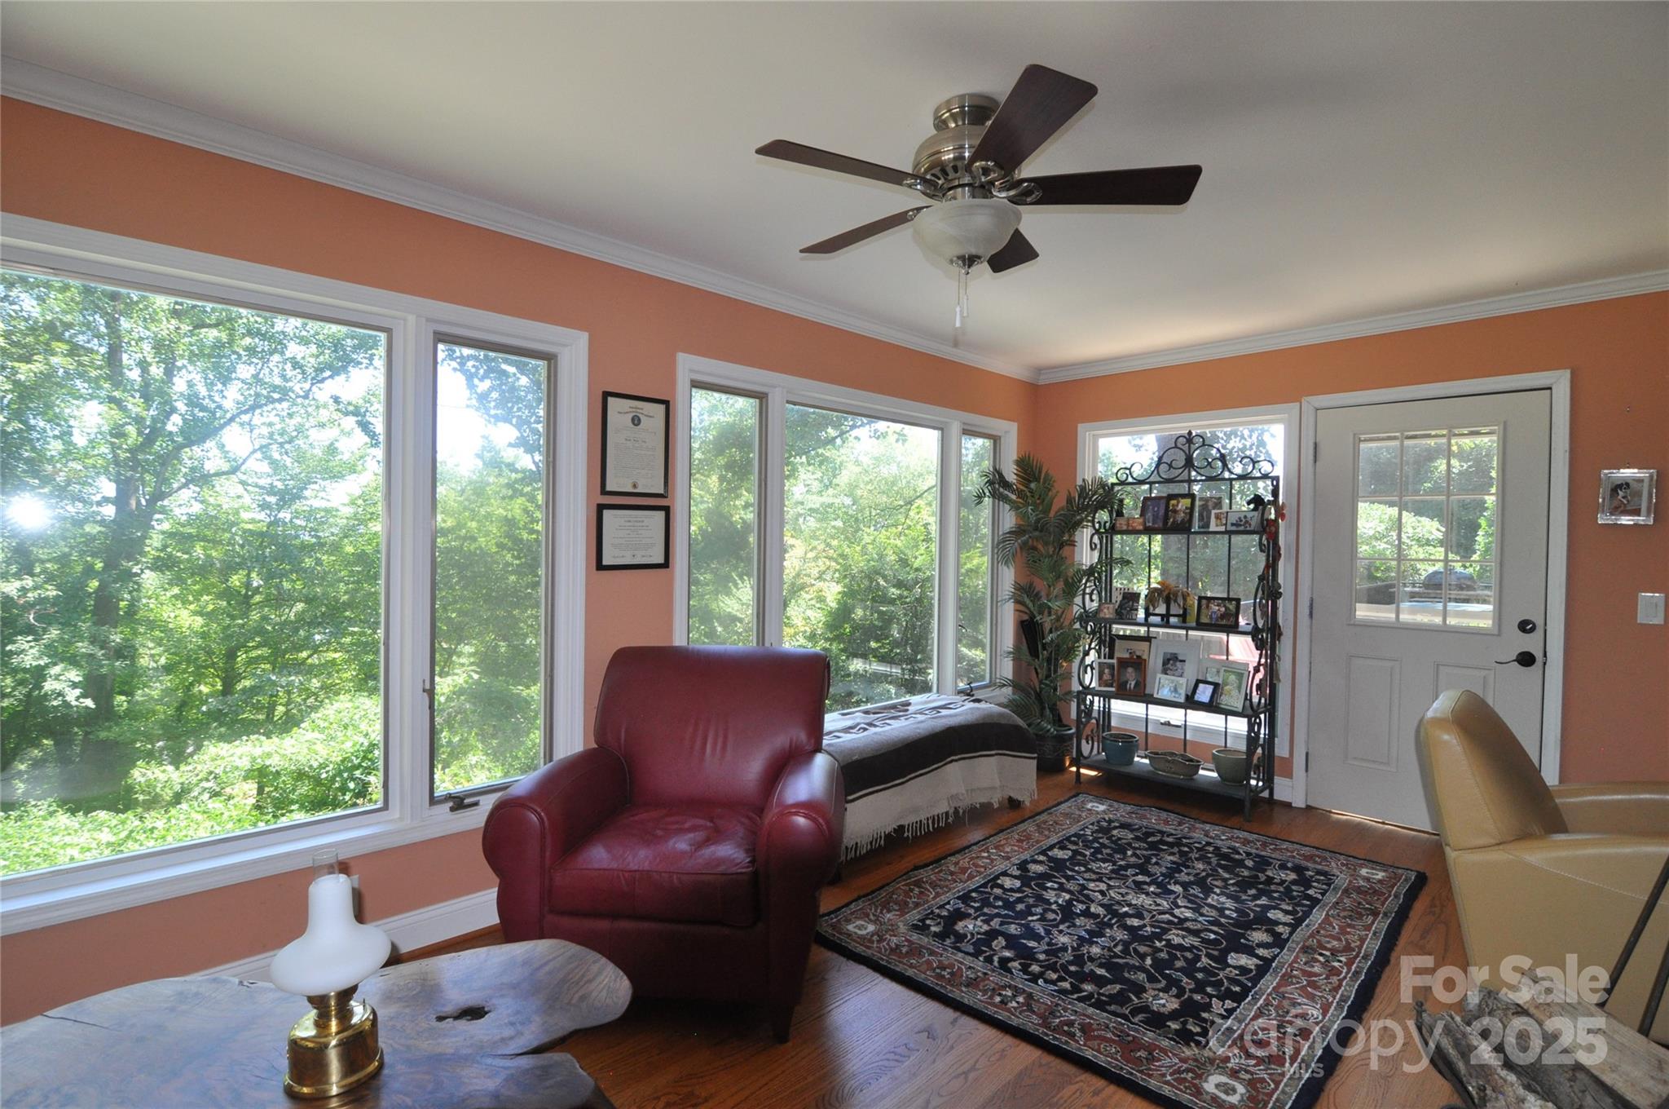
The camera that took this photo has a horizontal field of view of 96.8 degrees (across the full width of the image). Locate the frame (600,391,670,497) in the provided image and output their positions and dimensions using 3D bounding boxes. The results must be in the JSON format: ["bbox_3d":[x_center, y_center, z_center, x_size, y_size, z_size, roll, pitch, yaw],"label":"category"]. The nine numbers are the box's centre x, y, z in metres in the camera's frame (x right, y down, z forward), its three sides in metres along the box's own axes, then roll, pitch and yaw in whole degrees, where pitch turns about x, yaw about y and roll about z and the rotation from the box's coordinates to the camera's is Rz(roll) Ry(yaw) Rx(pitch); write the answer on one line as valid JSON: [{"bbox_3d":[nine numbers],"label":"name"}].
[{"bbox_3d":[-0.762,-0.416,2.873,0.287,0.390,0.025,0,1,-43],"label":"frame"}]

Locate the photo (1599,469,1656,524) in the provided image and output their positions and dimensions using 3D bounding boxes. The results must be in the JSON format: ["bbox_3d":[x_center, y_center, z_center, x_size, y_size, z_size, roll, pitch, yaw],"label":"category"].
[{"bbox_3d":[3.158,-0.229,2.950,0.025,0.219,0.165,0,1,-43],"label":"photo"}]

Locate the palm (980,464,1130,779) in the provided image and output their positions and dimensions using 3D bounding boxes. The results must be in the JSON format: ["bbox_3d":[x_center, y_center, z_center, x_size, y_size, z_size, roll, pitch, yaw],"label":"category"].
[{"bbox_3d":[1.323,0.342,4.449,0.630,1.890,0.630,0,1,-43],"label":"palm"}]

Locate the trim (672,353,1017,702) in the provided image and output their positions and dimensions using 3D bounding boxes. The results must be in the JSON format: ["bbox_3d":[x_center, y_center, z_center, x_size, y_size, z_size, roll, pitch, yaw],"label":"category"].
[{"bbox_3d":[0.253,0.065,3.864,2.480,1.790,0.100,0,1,-43],"label":"trim"}]

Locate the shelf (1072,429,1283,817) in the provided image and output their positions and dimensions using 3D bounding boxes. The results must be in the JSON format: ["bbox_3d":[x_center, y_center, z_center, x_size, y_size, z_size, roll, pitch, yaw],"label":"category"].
[{"bbox_3d":[1.822,0.303,3.984,0.420,1.990,0.930,0,1,-43],"label":"shelf"}]

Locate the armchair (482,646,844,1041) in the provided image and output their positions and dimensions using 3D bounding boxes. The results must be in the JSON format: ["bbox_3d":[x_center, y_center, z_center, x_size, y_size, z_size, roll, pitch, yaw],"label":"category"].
[{"bbox_3d":[-0.447,0.819,2.385,0.900,0.965,0.890,1,1,2],"label":"armchair"}]

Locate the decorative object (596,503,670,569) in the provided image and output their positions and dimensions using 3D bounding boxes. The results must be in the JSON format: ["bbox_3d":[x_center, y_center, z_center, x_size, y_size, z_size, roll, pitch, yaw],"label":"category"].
[{"bbox_3d":[-0.770,-0.067,2.877,0.313,0.250,0.025,0,1,-43],"label":"decorative object"}]

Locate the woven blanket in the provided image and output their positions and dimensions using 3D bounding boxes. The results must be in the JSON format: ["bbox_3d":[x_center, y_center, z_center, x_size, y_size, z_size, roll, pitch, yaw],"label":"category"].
[{"bbox_3d":[0.351,0.984,3.532,1.340,0.450,0.550,0,1,-43],"label":"woven blanket"}]

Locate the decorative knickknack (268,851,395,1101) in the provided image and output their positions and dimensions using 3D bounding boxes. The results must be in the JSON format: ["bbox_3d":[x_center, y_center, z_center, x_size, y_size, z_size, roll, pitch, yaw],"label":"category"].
[{"bbox_3d":[-0.836,0.683,1.228,0.165,0.386,0.165,0,1,-43],"label":"decorative knickknack"}]

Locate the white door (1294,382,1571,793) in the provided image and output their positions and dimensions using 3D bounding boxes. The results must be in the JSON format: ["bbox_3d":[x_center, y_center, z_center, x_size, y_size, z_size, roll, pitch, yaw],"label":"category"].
[{"bbox_3d":[2.730,0.261,3.451,0.100,2.115,1.015,0,1,-43],"label":"white door"}]

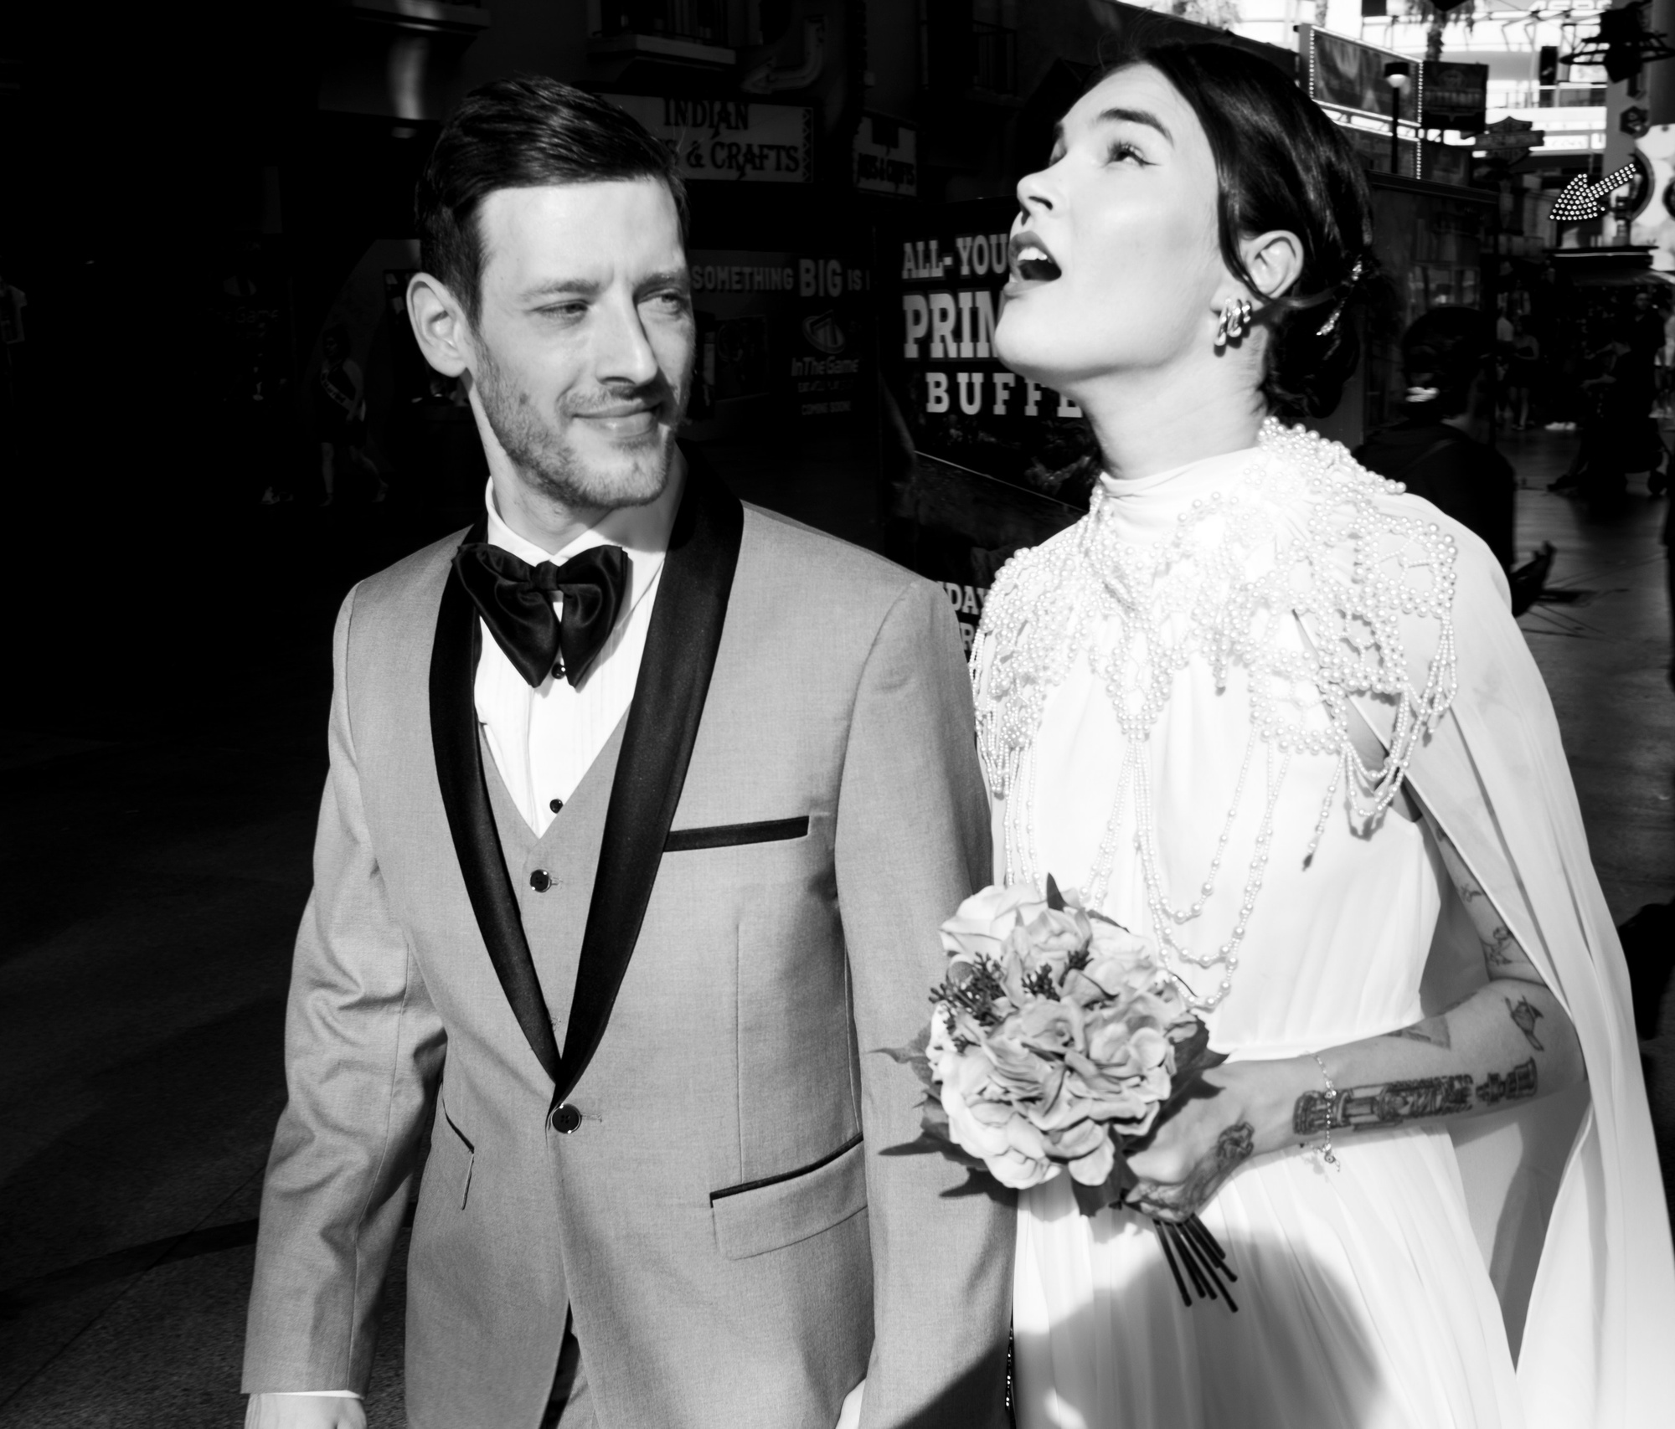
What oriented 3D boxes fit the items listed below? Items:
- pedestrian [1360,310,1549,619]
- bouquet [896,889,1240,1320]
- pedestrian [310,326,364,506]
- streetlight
[{"bbox_3d":[1.443,-0.159,5.041,0.500,1.660,0.500,-5,11,-20],"label":"pedestrian"},{"bbox_3d":[0.155,0.253,1.380,0.210,0.290,0.200,-24,26,16],"label":"bouquet"},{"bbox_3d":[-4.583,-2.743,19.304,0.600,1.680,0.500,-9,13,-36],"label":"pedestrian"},{"bbox_3d":[9.444,-8.076,35.365,0.380,5.730,0.380,-1,11,0],"label":"streetlight"}]

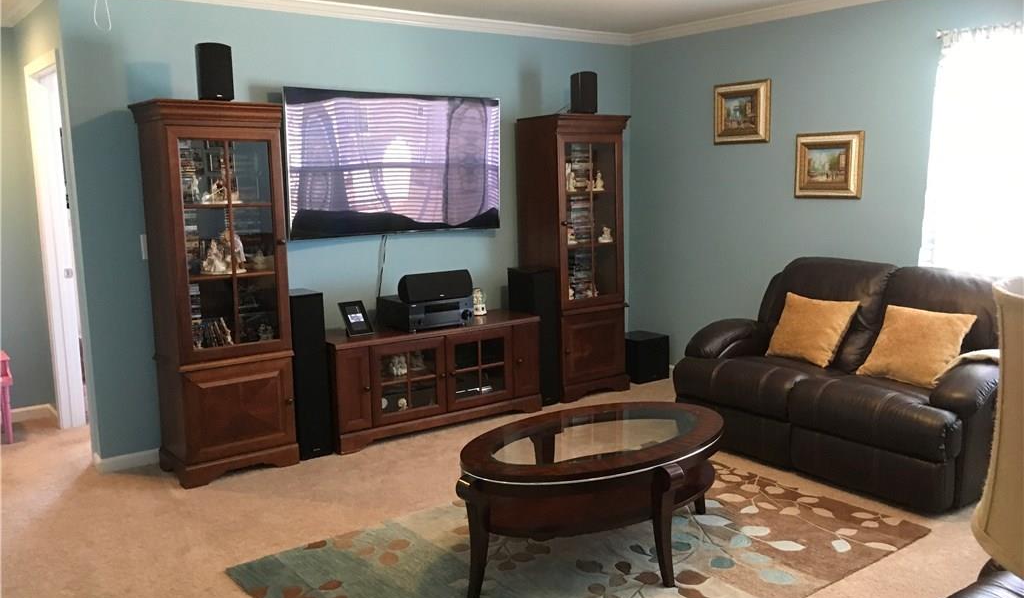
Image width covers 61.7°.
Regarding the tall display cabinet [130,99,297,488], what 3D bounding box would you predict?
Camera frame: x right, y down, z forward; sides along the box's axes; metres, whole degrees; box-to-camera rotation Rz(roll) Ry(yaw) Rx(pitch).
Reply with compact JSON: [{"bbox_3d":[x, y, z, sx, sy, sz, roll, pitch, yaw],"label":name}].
[{"bbox_3d":[-1.499,-0.045,4.388,0.615,1.851,0.456,-7,11,-37],"label":"tall display cabinet"}]

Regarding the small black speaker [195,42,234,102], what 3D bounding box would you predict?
[{"bbox_3d":[-1.418,-1.073,4.098,0.151,0.267,0.151,-7,10,-37],"label":"small black speaker"}]

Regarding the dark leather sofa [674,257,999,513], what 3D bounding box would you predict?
[{"bbox_3d":[1.672,0.338,4.312,0.955,0.975,1.588,-7,10,-37],"label":"dark leather sofa"}]

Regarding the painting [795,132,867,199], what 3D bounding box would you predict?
[{"bbox_3d":[1.879,-0.787,5.095,0.045,0.388,0.439,-7,10,-37],"label":"painting"}]

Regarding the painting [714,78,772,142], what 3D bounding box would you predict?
[{"bbox_3d":[1.489,-1.200,5.543,0.045,0.389,0.439,-7,10,-37],"label":"painting"}]

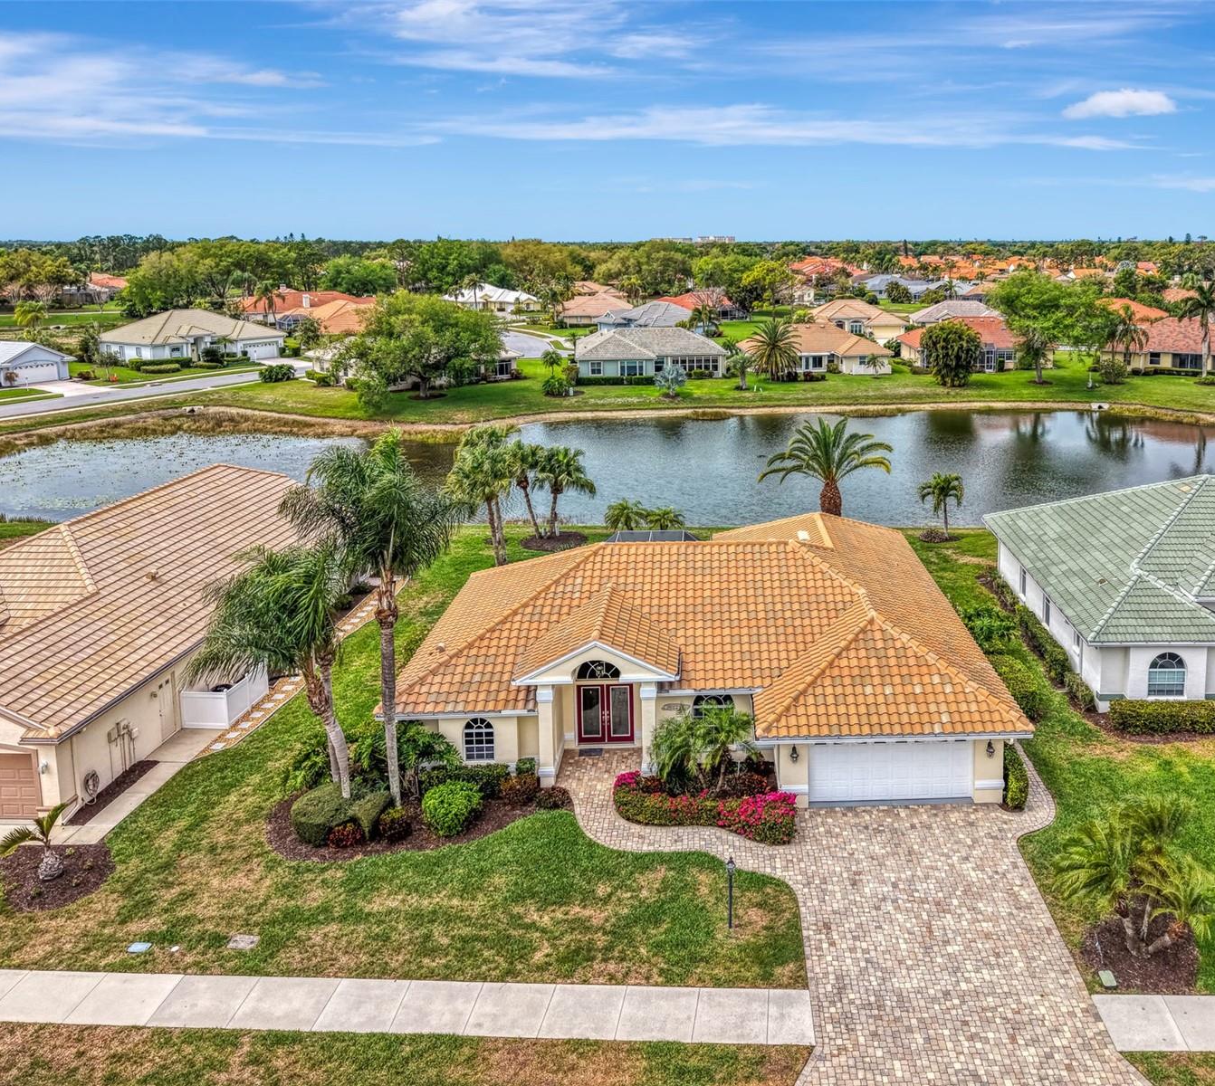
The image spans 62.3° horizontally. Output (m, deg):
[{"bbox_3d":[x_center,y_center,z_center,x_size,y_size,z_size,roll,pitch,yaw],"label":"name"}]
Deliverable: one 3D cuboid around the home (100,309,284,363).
[{"bbox_3d":[-57.000,-27.860,136.267,16.500,6.300,20.500,12,20,34],"label":"home"}]

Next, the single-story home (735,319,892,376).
[{"bbox_3d":[26.300,-25.272,129.190,17.800,5.700,16.000,0,17,0],"label":"single-story home"}]

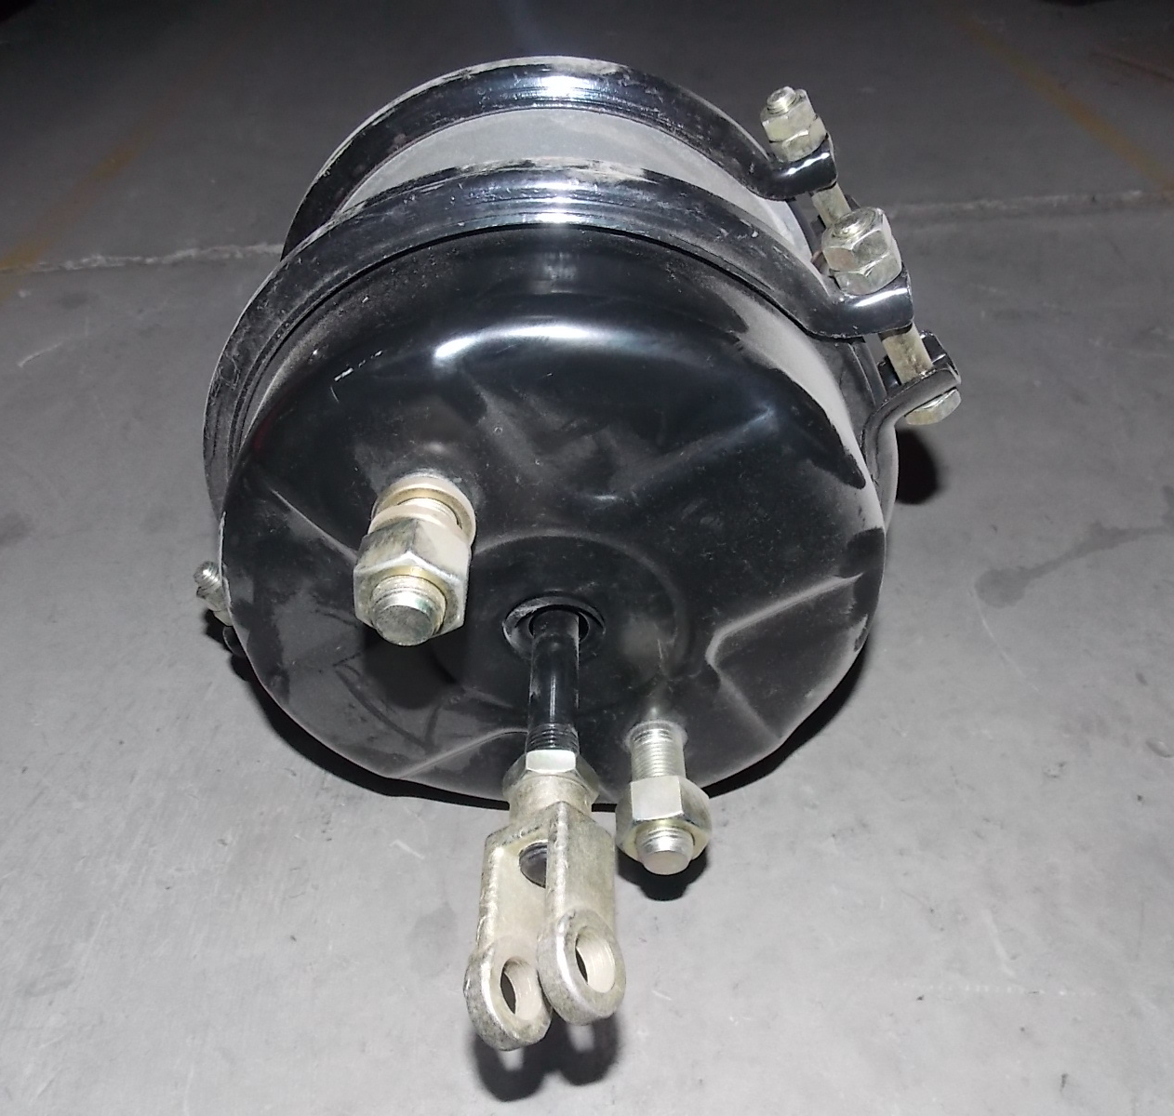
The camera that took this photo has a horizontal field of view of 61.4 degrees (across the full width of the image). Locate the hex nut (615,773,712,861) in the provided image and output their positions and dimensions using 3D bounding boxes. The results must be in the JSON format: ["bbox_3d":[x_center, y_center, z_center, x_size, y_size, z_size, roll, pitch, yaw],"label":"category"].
[{"bbox_3d":[0.023,0.079,0.295,0.028,0.024,0.014,-9,43,8],"label":"hex nut"}]

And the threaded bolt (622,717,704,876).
[{"bbox_3d":[0.023,0.073,0.301,0.018,0.018,0.044,-9,43,8],"label":"threaded bolt"}]

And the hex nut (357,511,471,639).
[{"bbox_3d":[-0.039,0.005,0.224,0.024,0.028,0.014,5,43,-5],"label":"hex nut"}]

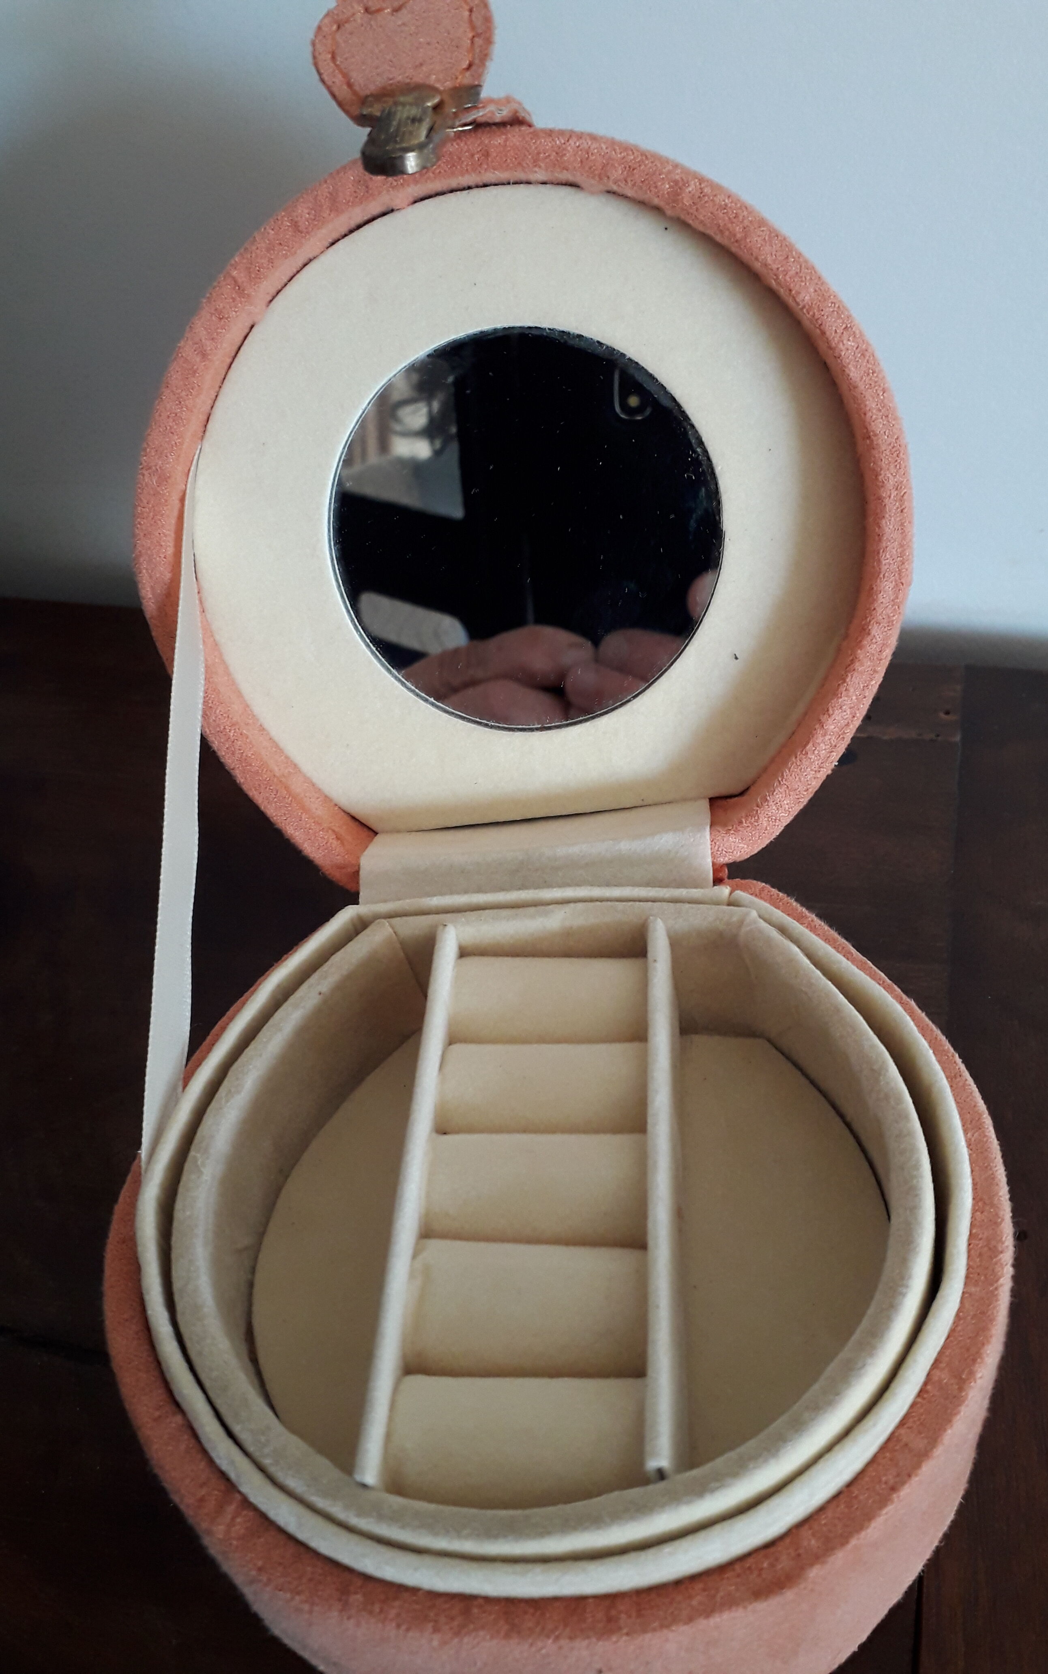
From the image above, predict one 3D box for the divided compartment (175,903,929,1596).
[{"bbox_3d":[0.004,0.056,0.181,0.108,0.036,0.100,-2,42,6],"label":"divided compartment"}]

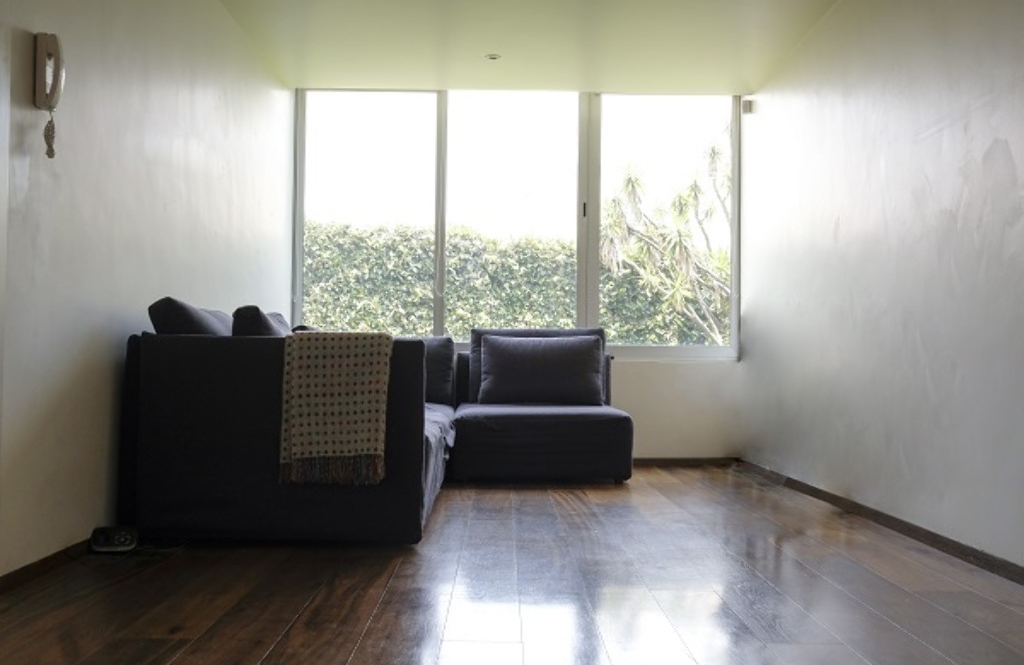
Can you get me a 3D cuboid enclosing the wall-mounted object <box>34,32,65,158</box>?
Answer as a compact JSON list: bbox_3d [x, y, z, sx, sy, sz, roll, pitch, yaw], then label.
[{"bbox_3d":[-1.377,-0.706,2.986,0.070,0.375,0.085,1,-2,0],"label":"wall-mounted object"}]

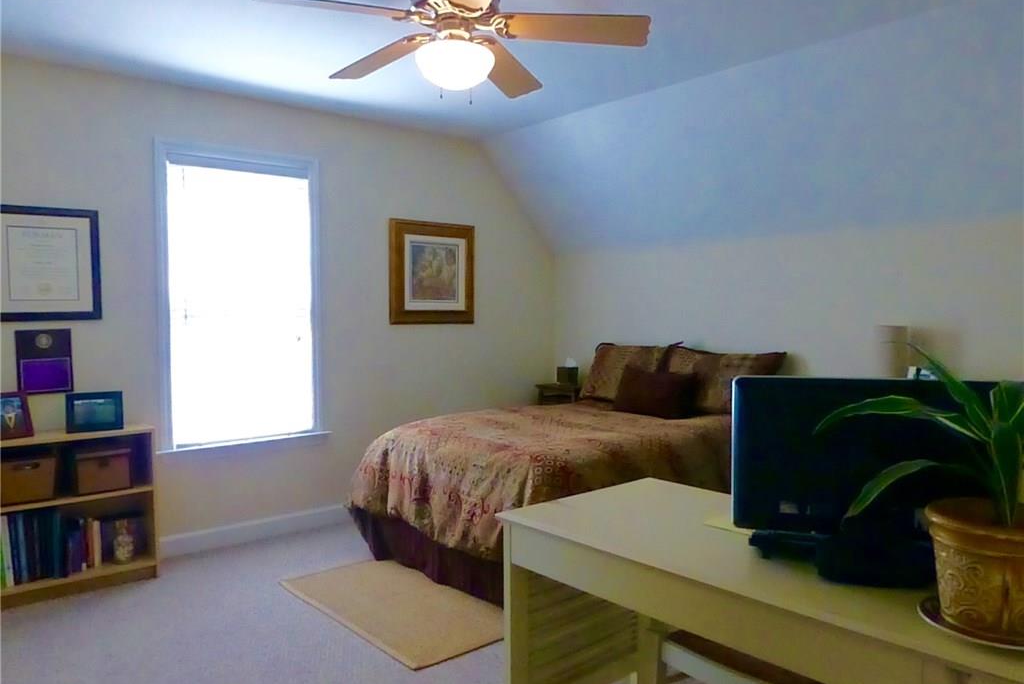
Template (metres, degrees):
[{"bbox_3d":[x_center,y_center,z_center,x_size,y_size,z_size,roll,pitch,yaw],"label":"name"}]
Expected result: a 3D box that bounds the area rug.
[{"bbox_3d":[-0.461,1.145,3.219,0.720,0.012,1.140,-2,3,-42],"label":"area rug"}]

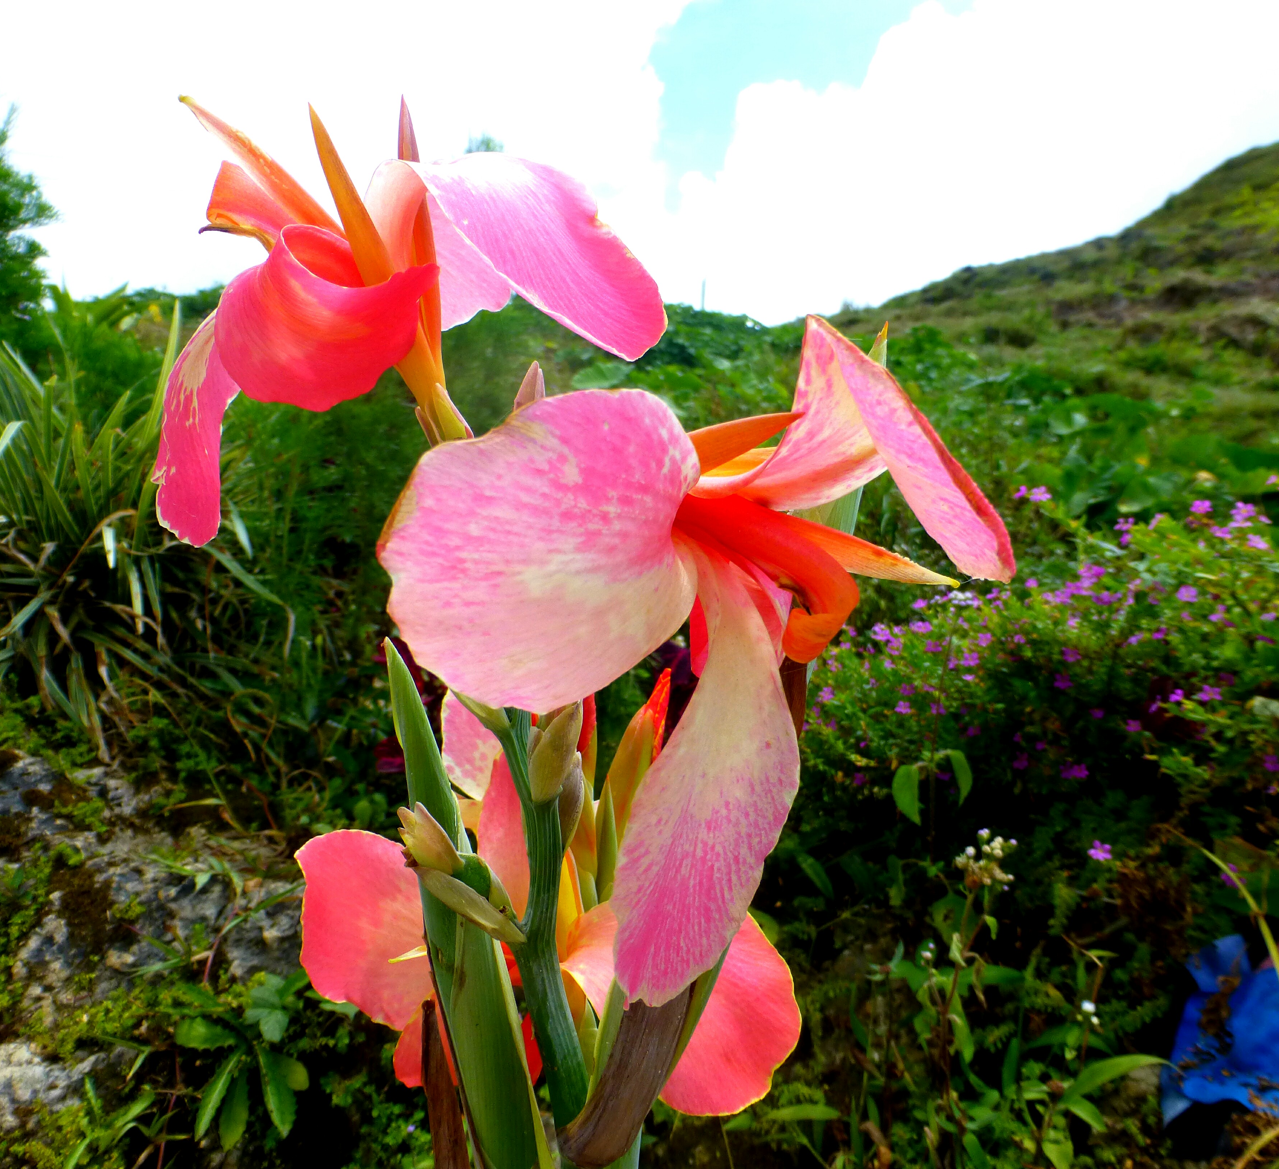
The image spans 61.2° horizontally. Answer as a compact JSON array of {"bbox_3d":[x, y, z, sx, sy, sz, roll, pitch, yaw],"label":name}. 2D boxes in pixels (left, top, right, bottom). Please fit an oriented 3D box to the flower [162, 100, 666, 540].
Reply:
[{"bbox_3d":[-0.071,-0.071,0.325,0.150,0.109,0.100,3,8,27],"label":"flower"}]

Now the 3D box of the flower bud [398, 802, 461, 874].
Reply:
[{"bbox_3d":[-0.056,0.068,0.290,0.017,0.014,0.013,5,9,37],"label":"flower bud"}]

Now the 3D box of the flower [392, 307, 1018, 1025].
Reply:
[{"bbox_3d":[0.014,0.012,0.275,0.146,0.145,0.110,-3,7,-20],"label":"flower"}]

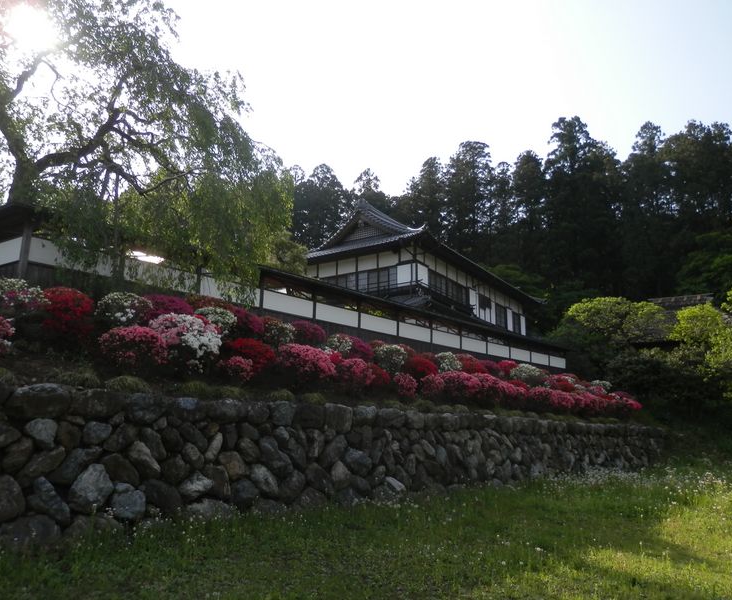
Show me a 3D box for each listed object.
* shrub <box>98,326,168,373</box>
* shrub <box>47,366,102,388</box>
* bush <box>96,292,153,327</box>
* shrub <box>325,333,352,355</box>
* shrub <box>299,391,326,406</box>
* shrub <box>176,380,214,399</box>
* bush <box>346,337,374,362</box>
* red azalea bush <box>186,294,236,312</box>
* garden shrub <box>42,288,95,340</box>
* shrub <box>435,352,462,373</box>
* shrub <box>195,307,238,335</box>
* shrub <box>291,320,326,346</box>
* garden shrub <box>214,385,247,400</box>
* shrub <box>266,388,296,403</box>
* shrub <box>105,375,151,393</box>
[{"bbox_3d":[-4.375,0.961,10.758,1.290,0.950,1.230,0,-13,0],"label":"shrub"},{"bbox_3d":[-4.754,1.246,9.351,0.860,0.340,0.730,0,-13,0],"label":"shrub"},{"bbox_3d":[-4.976,0.277,11.855,1.097,0.862,1.154,-12,-18,40],"label":"bush"},{"bbox_3d":[-0.778,1.311,16.648,0.770,0.749,0.810,0,-14,0],"label":"shrub"},{"bbox_3d":[-1.212,2.286,13.341,0.553,0.346,0.582,0,-14,0],"label":"shrub"},{"bbox_3d":[-3.241,1.672,10.883,0.740,0.310,0.630,0,-13,0],"label":"shrub"},{"bbox_3d":[-0.164,1.464,16.911,0.870,0.800,0.820,0,-13,0],"label":"bush"},{"bbox_3d":[-3.812,0.255,14.067,1.340,0.800,1.140,0,-13,0],"label":"red azalea bush"},{"bbox_3d":[-5.533,0.251,10.746,0.891,1.004,0.938,-12,-18,40],"label":"garden shrub"},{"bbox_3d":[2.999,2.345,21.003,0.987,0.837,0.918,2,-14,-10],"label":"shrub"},{"bbox_3d":[-3.539,0.539,13.542,0.929,0.773,0.978,0,-14,0],"label":"shrub"},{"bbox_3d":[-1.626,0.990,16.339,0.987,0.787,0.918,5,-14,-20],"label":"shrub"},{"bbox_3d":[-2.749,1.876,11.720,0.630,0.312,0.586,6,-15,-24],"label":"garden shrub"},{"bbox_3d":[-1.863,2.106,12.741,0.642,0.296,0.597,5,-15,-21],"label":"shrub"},{"bbox_3d":[-4.121,1.438,9.945,0.780,0.310,0.660,0,-13,0],"label":"shrub"}]

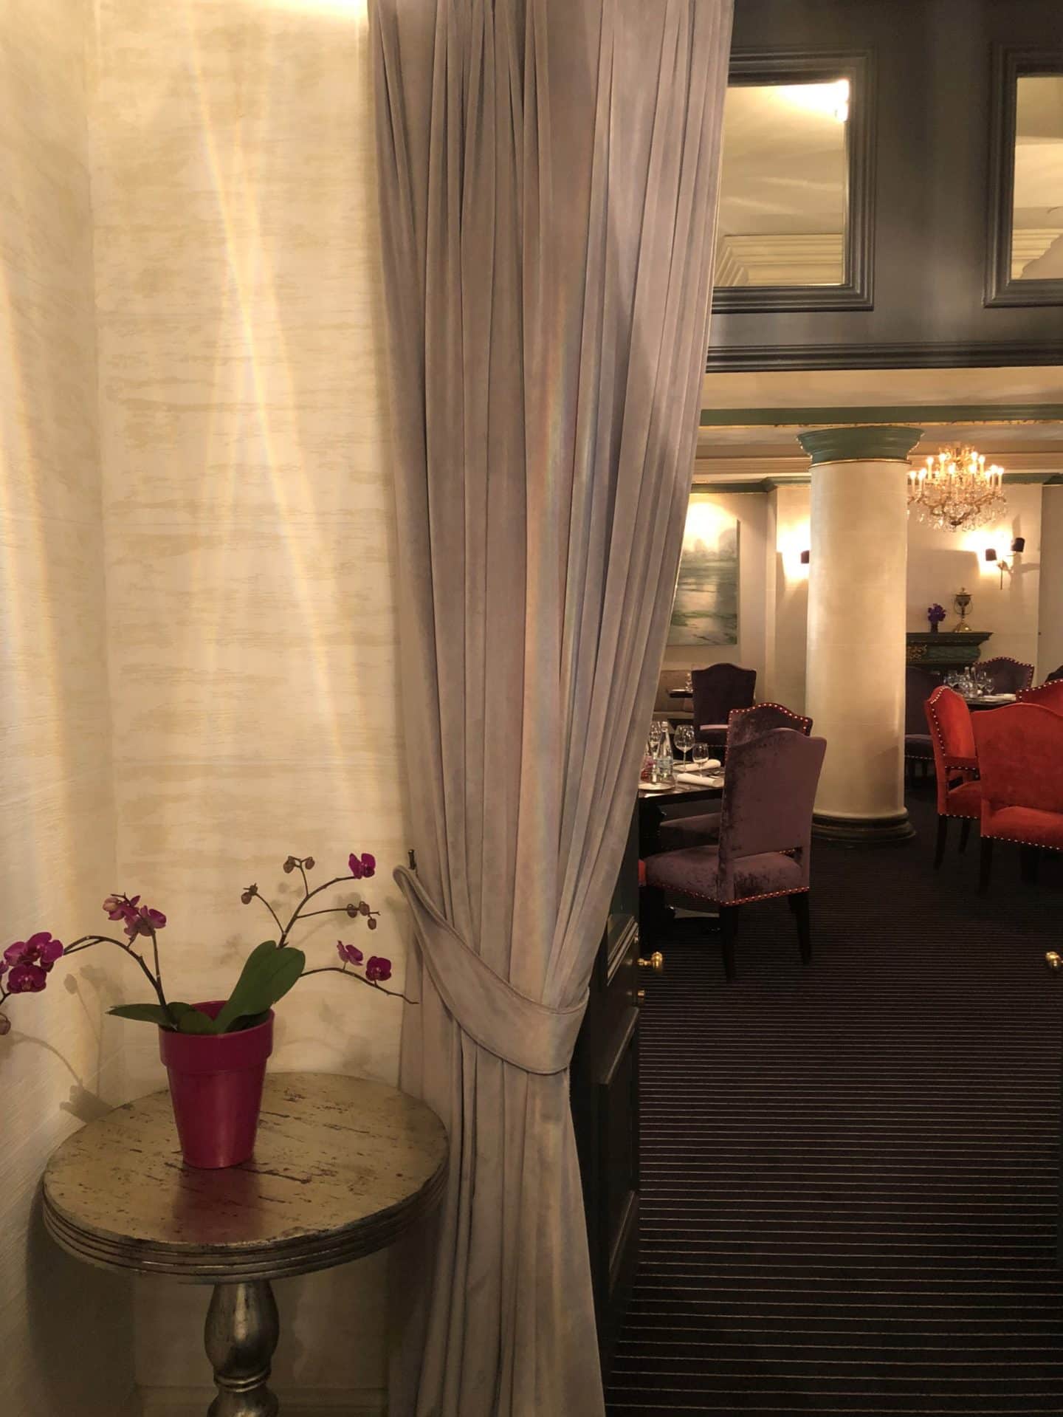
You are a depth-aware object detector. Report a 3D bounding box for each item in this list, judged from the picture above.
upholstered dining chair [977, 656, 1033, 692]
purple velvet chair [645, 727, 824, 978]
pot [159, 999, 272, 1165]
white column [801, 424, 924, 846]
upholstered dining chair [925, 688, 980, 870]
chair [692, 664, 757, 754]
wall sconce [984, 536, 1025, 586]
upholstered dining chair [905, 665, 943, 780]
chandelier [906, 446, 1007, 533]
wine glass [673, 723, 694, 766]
[{"bbox_3d":[4.426,0.070,10.904,0.600,1.080,0.640,3,6,38],"label":"upholstered dining chair"},{"bbox_3d":[0.907,0.600,5.107,0.490,1.065,0.640,-3,5,-28],"label":"purple velvet chair"},{"bbox_3d":[-0.447,0.539,1.638,0.157,0.197,0.157,0,5,0],"label":"pot"},{"bbox_3d":[2.286,-0.510,8.035,0.845,2.757,0.845,0,5,3],"label":"white column"},{"bbox_3d":[2.824,0.417,6.983,0.650,1.080,0.600,3,6,35],"label":"upholstered dining chair"},{"bbox_3d":[1.785,0.113,10.670,0.600,1.080,0.640,0,5,9],"label":"chair"},{"bbox_3d":[5.015,-1.575,12.239,0.420,0.530,0.240,0,5,3],"label":"wall sconce"},{"bbox_3d":[3.314,0.178,9.745,0.600,1.080,0.640,4,7,45],"label":"upholstered dining chair"},{"bbox_3d":[3.728,-1.944,10.080,0.910,0.780,0.910,0,5,3],"label":"chandelier"},{"bbox_3d":[0.776,0.198,5.847,0.100,0.220,0.100,0,5,3],"label":"wine glass"}]

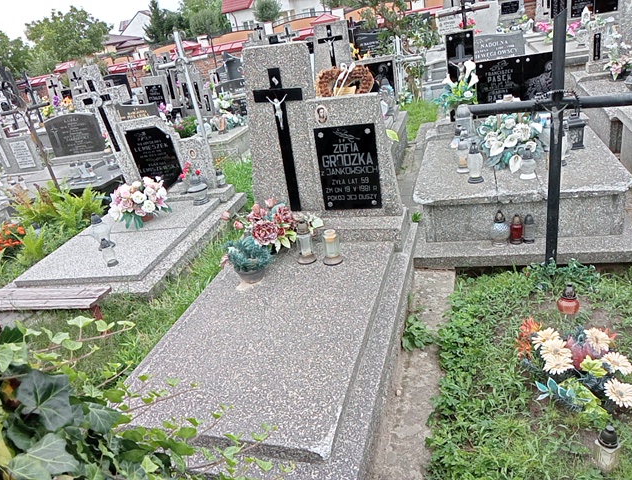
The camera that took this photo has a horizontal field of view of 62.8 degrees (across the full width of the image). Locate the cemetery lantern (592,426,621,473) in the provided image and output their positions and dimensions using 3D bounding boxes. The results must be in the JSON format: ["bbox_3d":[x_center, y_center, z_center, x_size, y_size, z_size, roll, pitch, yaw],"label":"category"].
[{"bbox_3d":[0.935,0.656,1.648,0.075,0.180,0.075,-2,25,17],"label":"cemetery lantern"}]

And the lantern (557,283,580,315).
[{"bbox_3d":[1.191,0.270,2.440,0.107,0.148,0.107,-2,25,17],"label":"lantern"}]

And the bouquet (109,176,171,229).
[{"bbox_3d":[-1.340,-0.308,3.970,0.430,0.330,0.370,-2,25,17],"label":"bouquet"}]

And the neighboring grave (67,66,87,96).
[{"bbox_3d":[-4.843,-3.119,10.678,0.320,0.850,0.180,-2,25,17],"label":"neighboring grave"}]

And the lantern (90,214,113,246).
[{"bbox_3d":[-1.515,-0.066,3.651,0.115,0.210,0.115,-2,25,17],"label":"lantern"}]

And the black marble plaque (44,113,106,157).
[{"bbox_3d":[-2.670,-1.193,5.827,0.580,0.480,0.100,-4,25,13],"label":"black marble plaque"}]

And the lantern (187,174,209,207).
[{"bbox_3d":[-0.946,-0.399,4.153,0.140,0.220,0.140,-2,25,17],"label":"lantern"}]

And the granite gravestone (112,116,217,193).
[{"bbox_3d":[-1.254,-0.736,4.388,0.800,0.630,0.170,-2,25,17],"label":"granite gravestone"}]

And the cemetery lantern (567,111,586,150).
[{"bbox_3d":[1.697,-0.717,3.343,0.100,0.225,0.100,-2,25,17],"label":"cemetery lantern"}]

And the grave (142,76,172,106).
[{"bbox_3d":[-2.607,-2.435,8.757,0.450,0.650,0.170,-2,25,17],"label":"grave"}]

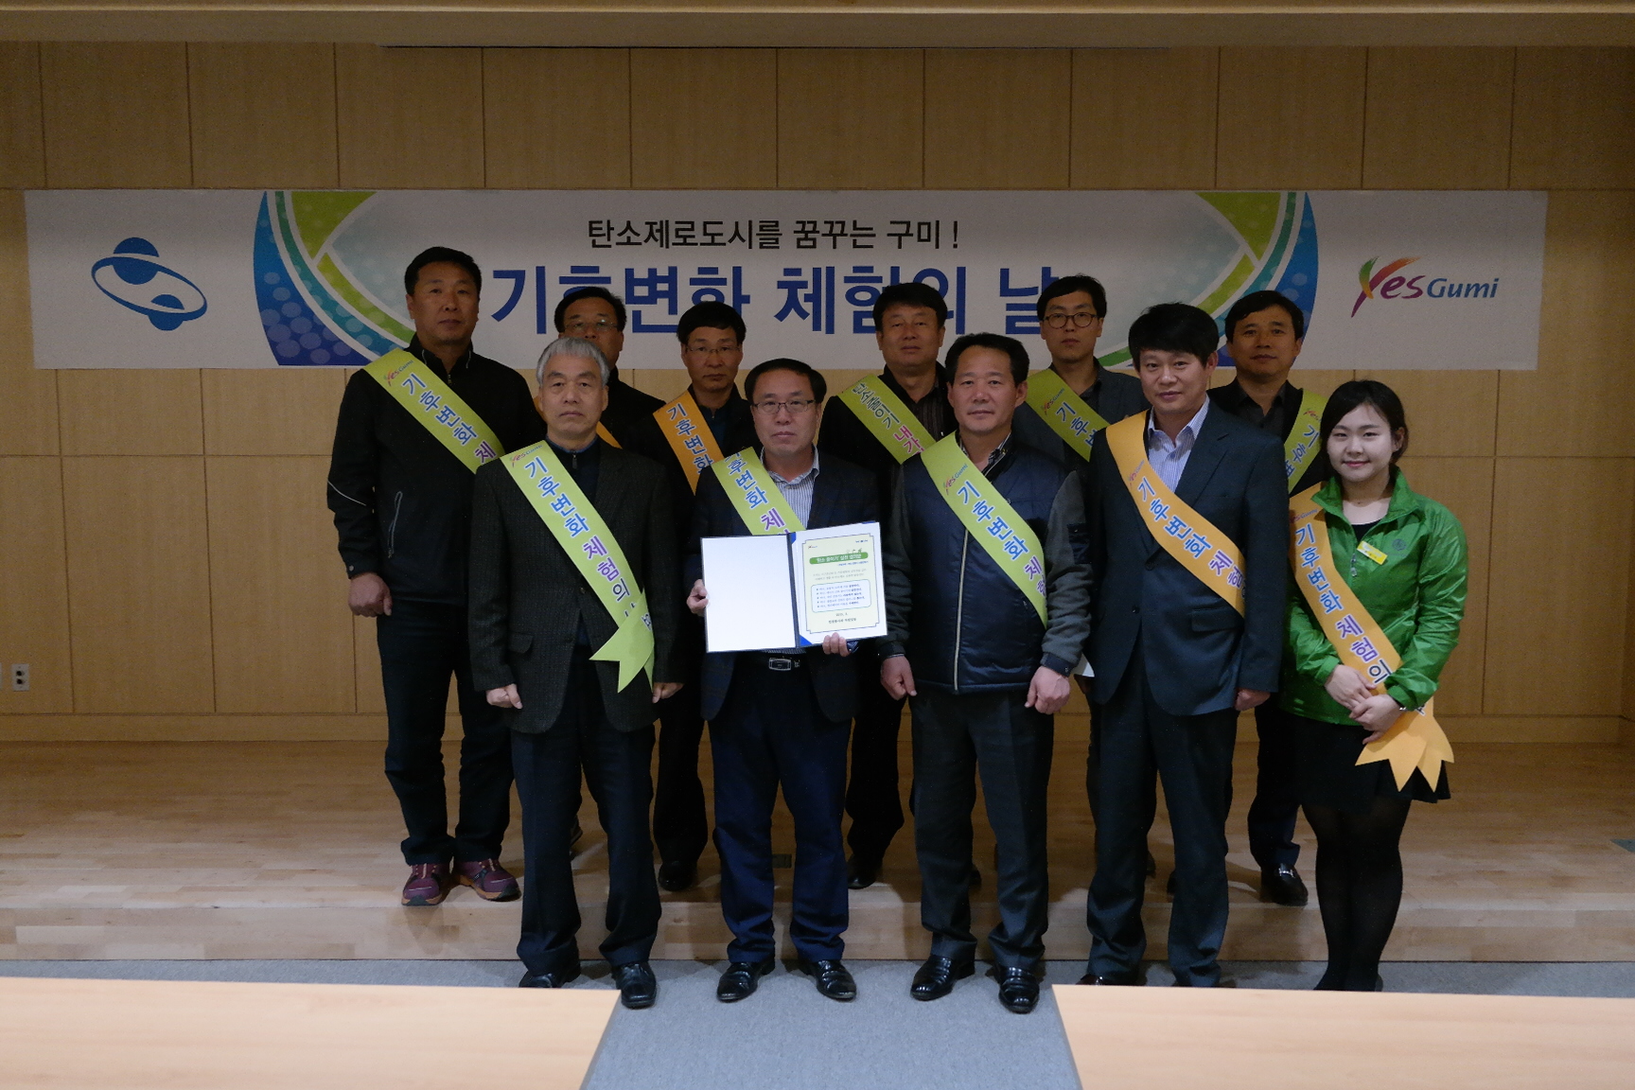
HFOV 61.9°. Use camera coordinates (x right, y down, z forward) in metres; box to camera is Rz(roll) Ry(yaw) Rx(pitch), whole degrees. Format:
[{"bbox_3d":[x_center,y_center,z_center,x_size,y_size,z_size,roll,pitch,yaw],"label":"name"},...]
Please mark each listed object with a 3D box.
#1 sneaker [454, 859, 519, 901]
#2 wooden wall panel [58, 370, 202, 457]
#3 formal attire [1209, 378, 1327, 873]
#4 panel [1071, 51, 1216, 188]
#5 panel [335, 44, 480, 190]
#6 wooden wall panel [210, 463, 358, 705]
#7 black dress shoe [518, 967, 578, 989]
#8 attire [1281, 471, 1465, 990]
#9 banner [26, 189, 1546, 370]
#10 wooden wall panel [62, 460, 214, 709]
[{"bbox_3d":[-0.962,0.928,3.942,0.105,0.110,0.280,-4,7,-38],"label":"sneaker"},{"bbox_3d":[-2.806,-0.900,5.548,0.583,1.072,0.025,0,6,0],"label":"wooden wall panel"},{"bbox_3d":[1.292,0.236,3.970,0.500,1.431,0.300,1,6,8],"label":"formal attire"},{"bbox_3d":[1.293,-1.685,5.387,0.580,0.551,0.025,0,6,0],"label":"panel"},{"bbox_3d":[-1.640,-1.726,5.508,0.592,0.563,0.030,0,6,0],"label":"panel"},{"bbox_3d":[-2.219,0.170,5.652,0.583,1.078,0.025,0,6,0],"label":"wooden wall panel"},{"bbox_3d":[-0.719,1.133,3.637,0.105,0.110,0.285,2,6,21],"label":"black dress shoe"},{"bbox_3d":[1.395,0.494,3.456,0.445,1.363,0.320,2,6,20],"label":"attire"},{"bbox_3d":[-0.126,-1.069,5.508,6.116,0.711,0.014,0,6,0],"label":"banner"},{"bbox_3d":[-2.826,0.171,5.693,0.592,1.084,0.030,0,6,0],"label":"wooden wall panel"}]

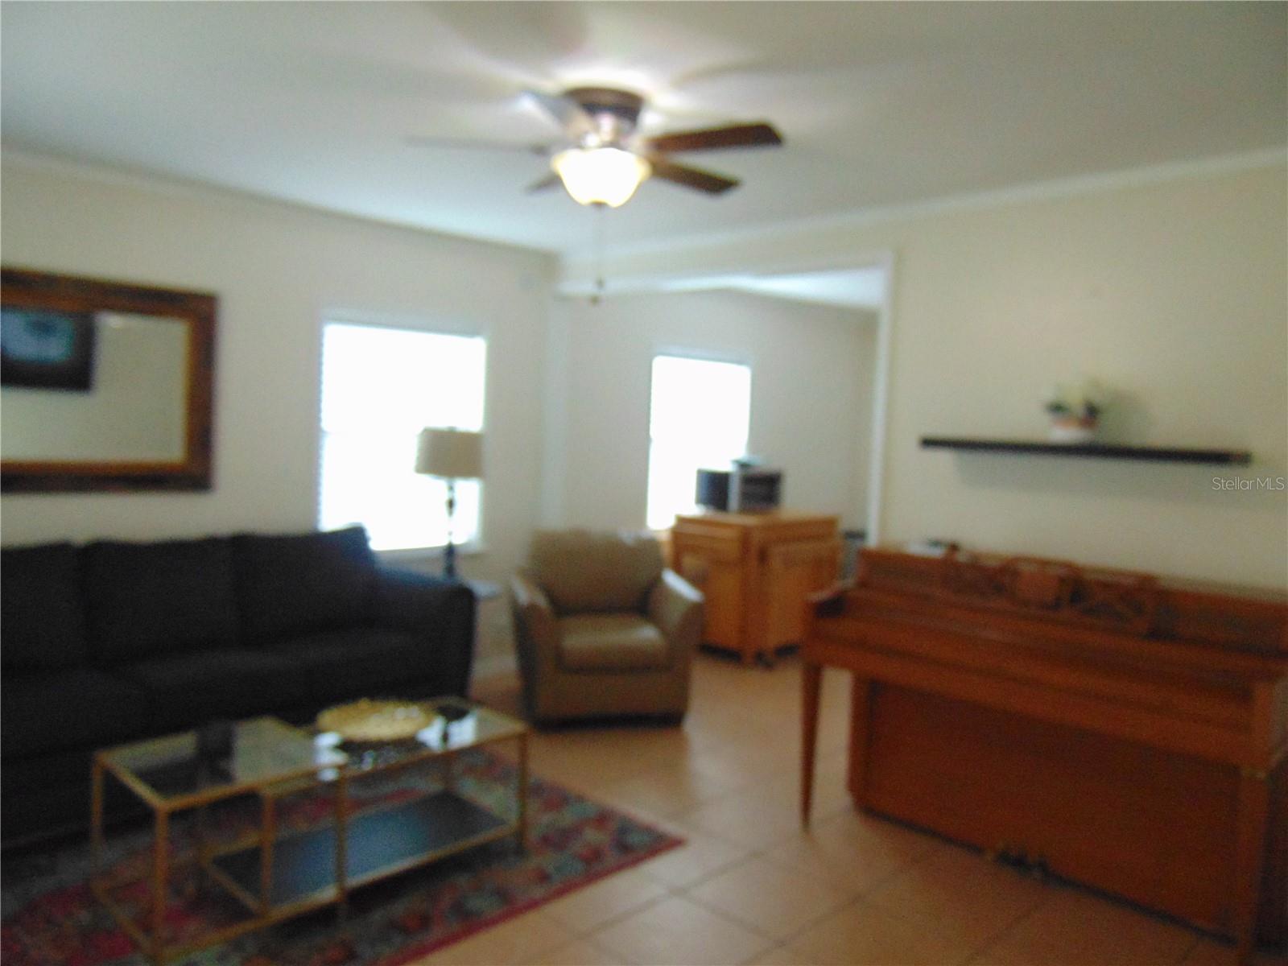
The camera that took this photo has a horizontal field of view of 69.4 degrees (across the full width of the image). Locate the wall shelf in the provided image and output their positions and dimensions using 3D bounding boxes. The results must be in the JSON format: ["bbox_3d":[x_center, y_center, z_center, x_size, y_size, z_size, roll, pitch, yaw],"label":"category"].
[{"bbox_3d":[1.551,-0.121,3.363,1.042,0.045,0.265,6,5,44],"label":"wall shelf"}]

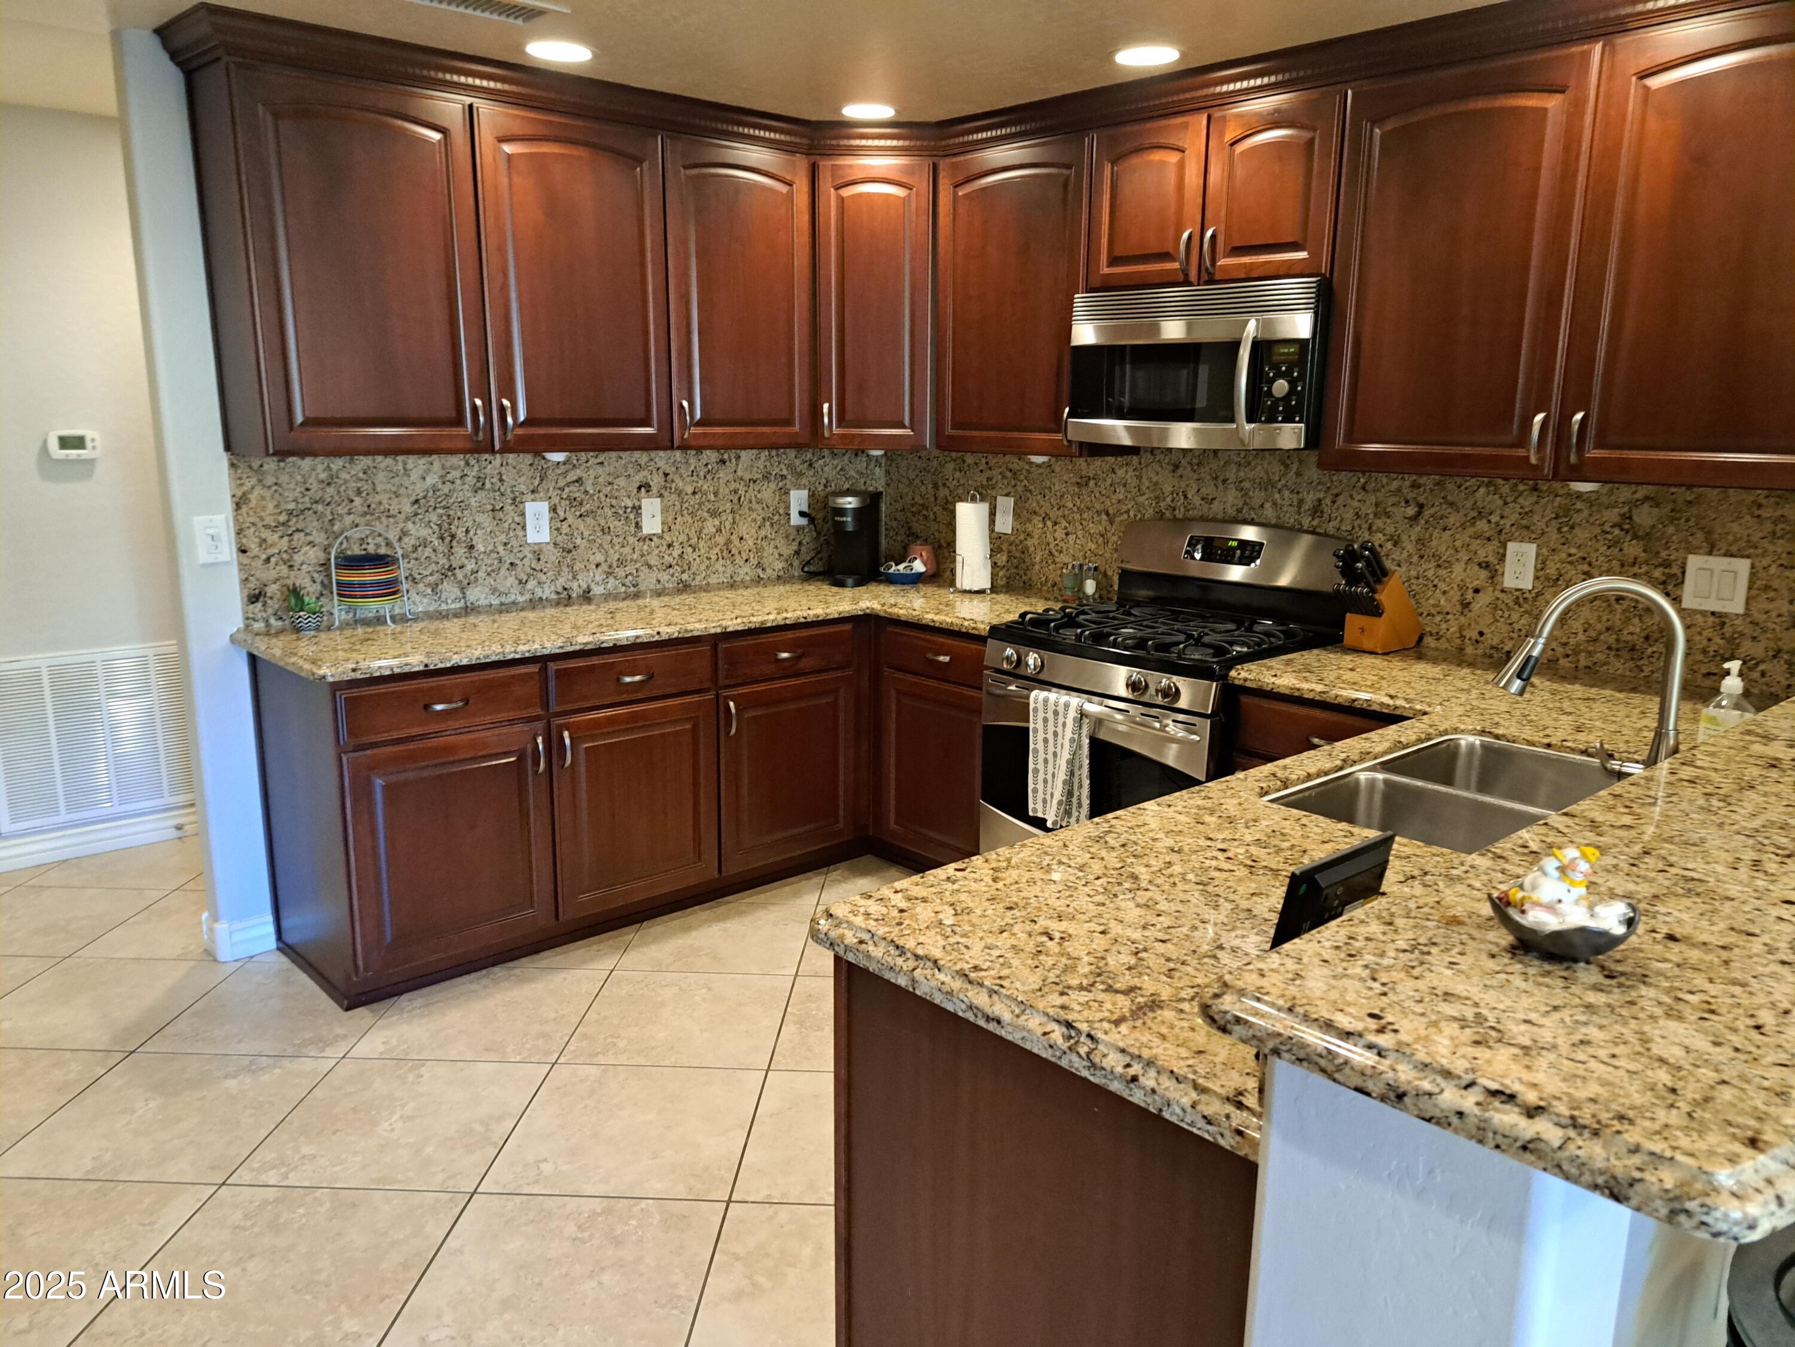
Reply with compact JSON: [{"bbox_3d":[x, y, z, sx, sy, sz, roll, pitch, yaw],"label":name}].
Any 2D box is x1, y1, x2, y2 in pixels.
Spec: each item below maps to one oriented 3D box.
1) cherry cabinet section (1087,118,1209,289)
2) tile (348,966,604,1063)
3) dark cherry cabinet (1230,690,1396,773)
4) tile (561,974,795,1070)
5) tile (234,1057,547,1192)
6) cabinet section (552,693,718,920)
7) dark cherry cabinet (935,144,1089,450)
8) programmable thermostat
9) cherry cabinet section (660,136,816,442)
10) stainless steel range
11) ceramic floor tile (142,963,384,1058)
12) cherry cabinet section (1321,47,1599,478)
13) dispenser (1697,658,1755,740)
[{"bbox_3d":[0.797,-1.302,3.542,0.315,0.425,0.390,-10,16,-42],"label":"cherry cabinet section"},{"bbox_3d":[-1.033,0.854,3.145,0.494,0.010,0.494,1,12,2],"label":"tile"},{"bbox_3d":[1.235,0.438,3.186,0.584,0.846,0.554,-10,16,-41],"label":"dark cherry cabinet"},{"bbox_3d":[-0.536,0.865,3.127,0.494,0.010,0.494,1,12,2],"label":"tile"},{"bbox_3d":[-1.053,0.955,2.659,0.494,0.010,0.494,1,12,2],"label":"tile"},{"bbox_3d":[-0.944,0.333,3.833,0.535,0.583,0.580,-10,16,-42],"label":"cabinet section"},{"bbox_3d":[0.459,-1.155,3.953,0.327,0.911,0.609,-10,16,-41],"label":"dark cherry cabinet"},{"bbox_3d":[-2.625,-0.722,3.965,0.140,0.083,0.035,-10,16,-41],"label":"programmable thermostat"},{"bbox_3d":[-0.585,-1.179,4.000,0.548,0.895,0.315,-10,16,-42],"label":"cherry cabinet section"},{"bbox_3d":[0.740,0.174,3.575,0.703,1.193,0.757,-10,16,-41],"label":"stainless steel range"},{"bbox_3d":[-1.530,0.844,3.163,0.494,0.010,0.494,1,12,2],"label":"ceramic floor tile"},{"bbox_3d":[1.380,-0.933,2.968,0.315,0.895,0.555,-10,16,-42],"label":"cherry cabinet section"},{"bbox_3d":[1.419,0.076,2.144,0.079,0.205,0.084,2,12,8],"label":"dispenser"}]

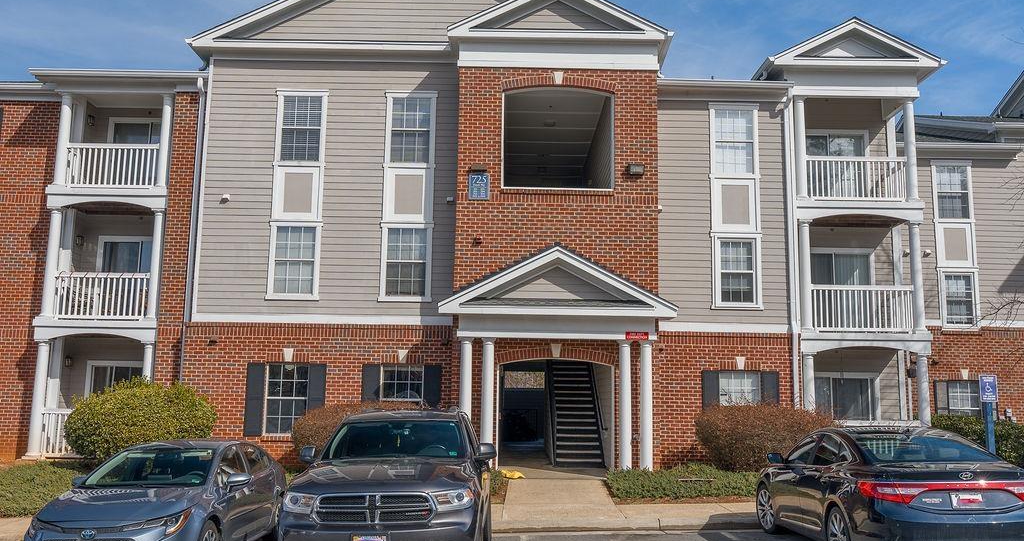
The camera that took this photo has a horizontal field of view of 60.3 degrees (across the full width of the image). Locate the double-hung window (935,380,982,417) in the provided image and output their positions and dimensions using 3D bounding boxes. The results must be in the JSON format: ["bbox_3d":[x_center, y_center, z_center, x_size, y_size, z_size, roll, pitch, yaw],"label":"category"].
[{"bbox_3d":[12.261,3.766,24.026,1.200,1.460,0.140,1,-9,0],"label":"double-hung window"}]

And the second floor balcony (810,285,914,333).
[{"bbox_3d":[7.814,0.880,19.601,2.280,1.020,0.120,1,-9,0],"label":"second floor balcony"}]

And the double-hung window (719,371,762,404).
[{"bbox_3d":[4.910,2.909,18.899,0.895,1.475,0.100,1,-9,0],"label":"double-hung window"}]

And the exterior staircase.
[{"bbox_3d":[1.487,3.218,21.564,1.200,2.850,4.100,1,-9,0],"label":"exterior staircase"}]

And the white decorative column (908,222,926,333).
[{"bbox_3d":[8.866,0.175,19.291,0.260,2.400,0.260,1,-9,0],"label":"white decorative column"}]

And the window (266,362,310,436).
[{"bbox_3d":[-4.664,2.667,18.221,0.876,1.461,0.120,1,-9,0],"label":"window"}]

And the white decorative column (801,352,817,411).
[{"bbox_3d":[6.378,3.040,18.835,0.260,2.465,0.260,1,-9,0],"label":"white decorative column"}]

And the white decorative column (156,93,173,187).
[{"bbox_3d":[-7.941,-2.977,20.160,0.270,2.222,0.270,1,-9,0],"label":"white decorative column"}]

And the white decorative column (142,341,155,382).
[{"bbox_3d":[-7.888,2.819,18.958,0.260,2.495,0.260,1,-9,0],"label":"white decorative column"}]

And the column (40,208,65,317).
[{"bbox_3d":[-10.308,-0.200,19.736,0.290,2.477,0.290,1,-9,0],"label":"column"}]

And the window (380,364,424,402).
[{"bbox_3d":[-2.297,2.699,18.323,0.910,1.470,0.100,1,-9,0],"label":"window"}]

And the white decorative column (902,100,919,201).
[{"bbox_3d":[8.917,-2.685,19.735,0.260,2.370,0.260,1,-9,0],"label":"white decorative column"}]

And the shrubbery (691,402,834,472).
[{"bbox_3d":[5.111,3.425,17.796,2.780,1.480,1.900,1,-9,0],"label":"shrubbery"}]

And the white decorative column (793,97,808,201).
[{"bbox_3d":[6.468,-2.723,19.730,0.260,2.370,0.260,1,-9,0],"label":"white decorative column"}]

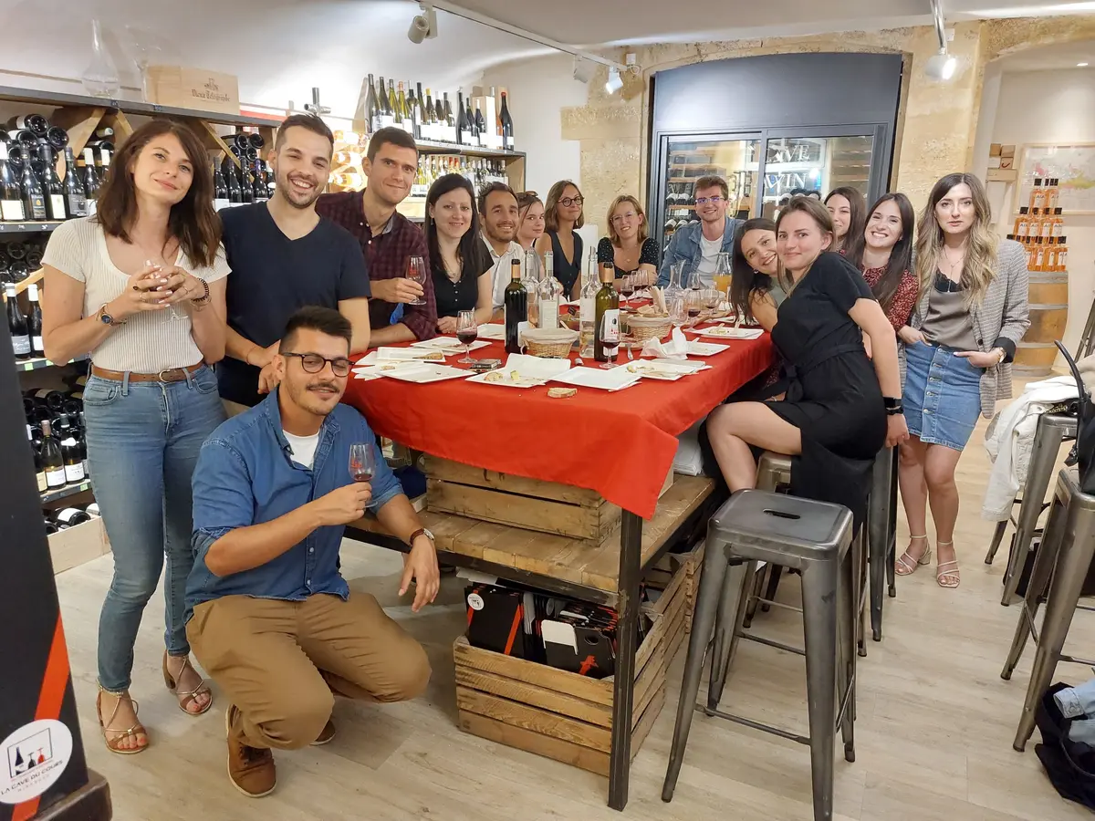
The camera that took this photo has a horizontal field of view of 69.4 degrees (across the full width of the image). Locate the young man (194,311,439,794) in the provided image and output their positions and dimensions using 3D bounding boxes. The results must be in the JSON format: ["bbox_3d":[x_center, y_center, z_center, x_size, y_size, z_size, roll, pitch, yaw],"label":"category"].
[{"bbox_3d":[-0.622,0.353,2.070,0.600,1.280,0.640,-9,18,-32],"label":"young man"}]

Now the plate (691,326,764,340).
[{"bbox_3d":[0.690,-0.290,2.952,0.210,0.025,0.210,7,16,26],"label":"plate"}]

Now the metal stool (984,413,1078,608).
[{"bbox_3d":[2.049,0.363,3.132,0.430,0.760,0.430,6,16,19],"label":"metal stool"}]

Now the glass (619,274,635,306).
[{"bbox_3d":[0.386,-0.584,3.816,0.066,0.156,0.066,0,15,0],"label":"glass"}]

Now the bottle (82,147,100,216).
[{"bbox_3d":[-1.962,-0.983,3.419,0.078,0.288,0.078,8,16,27],"label":"bottle"}]

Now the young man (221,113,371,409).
[{"bbox_3d":[-0.740,0.002,2.460,0.490,1.735,0.380,-6,16,-22],"label":"young man"}]

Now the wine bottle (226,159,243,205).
[{"bbox_3d":[-1.619,-1.147,4.088,0.078,0.287,0.078,8,16,27],"label":"wine bottle"}]

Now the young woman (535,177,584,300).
[{"bbox_3d":[0.170,-0.529,4.254,0.550,1.370,0.420,12,19,39],"label":"young woman"}]

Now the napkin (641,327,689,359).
[{"bbox_3d":[0.388,-0.229,2.599,0.155,0.085,0.120,3,15,8],"label":"napkin"}]

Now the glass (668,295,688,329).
[{"bbox_3d":[0.479,-0.342,2.897,0.064,0.153,0.064,8,16,25],"label":"glass"}]

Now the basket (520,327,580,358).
[{"bbox_3d":[0.005,-0.224,2.587,0.190,0.080,0.185,0,15,0],"label":"basket"}]

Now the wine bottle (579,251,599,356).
[{"bbox_3d":[0.145,-0.337,2.521,0.076,0.326,0.076,1,15,0],"label":"wine bottle"}]

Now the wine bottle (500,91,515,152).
[{"bbox_3d":[-0.286,-2.148,5.874,0.100,0.399,0.100,8,16,27],"label":"wine bottle"}]

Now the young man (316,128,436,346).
[{"bbox_3d":[-0.612,-0.093,2.740,0.560,1.650,0.450,-7,17,-28],"label":"young man"}]

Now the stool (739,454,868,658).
[{"bbox_3d":[0.822,0.493,2.526,0.420,0.755,0.420,7,16,26],"label":"stool"}]

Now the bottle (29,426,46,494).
[{"bbox_3d":[-2.085,0.200,3.231,0.080,0.295,0.080,7,16,24],"label":"bottle"}]

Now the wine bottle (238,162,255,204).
[{"bbox_3d":[-1.538,-1.147,4.076,0.078,0.297,0.078,7,16,24],"label":"wine bottle"}]

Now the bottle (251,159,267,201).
[{"bbox_3d":[-1.565,-1.212,4.317,0.080,0.296,0.080,8,17,27],"label":"bottle"}]

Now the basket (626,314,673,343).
[{"bbox_3d":[0.375,-0.305,2.889,0.170,0.084,0.170,3,15,7],"label":"basket"}]

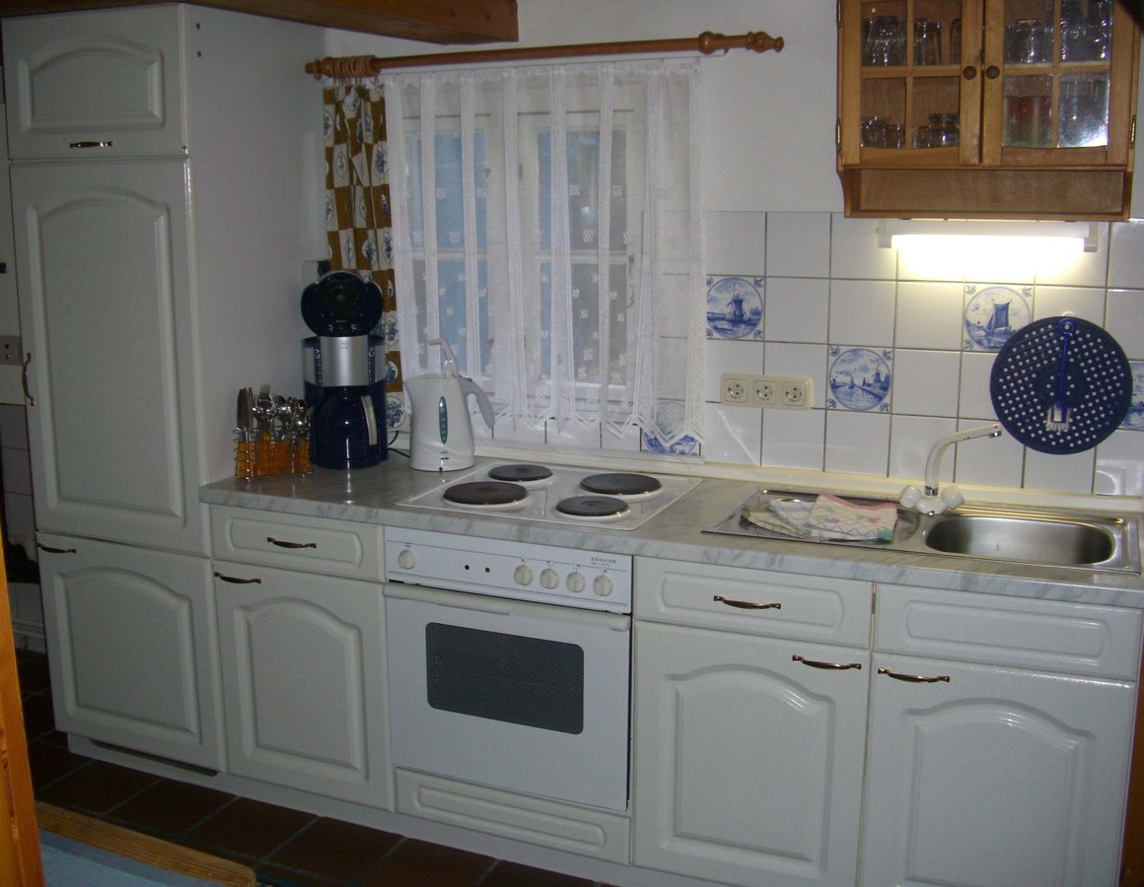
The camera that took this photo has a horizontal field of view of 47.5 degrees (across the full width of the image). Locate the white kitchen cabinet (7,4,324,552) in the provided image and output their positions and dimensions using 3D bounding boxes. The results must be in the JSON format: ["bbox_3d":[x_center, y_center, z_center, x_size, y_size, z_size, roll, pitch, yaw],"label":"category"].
[{"bbox_3d":[-1.016,-0.424,3.390,0.587,1.306,0.574,5,12,23],"label":"white kitchen cabinet"}]

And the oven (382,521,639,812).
[{"bbox_3d":[-0.048,0.454,3.108,0.601,0.594,0.575,5,12,23],"label":"oven"}]

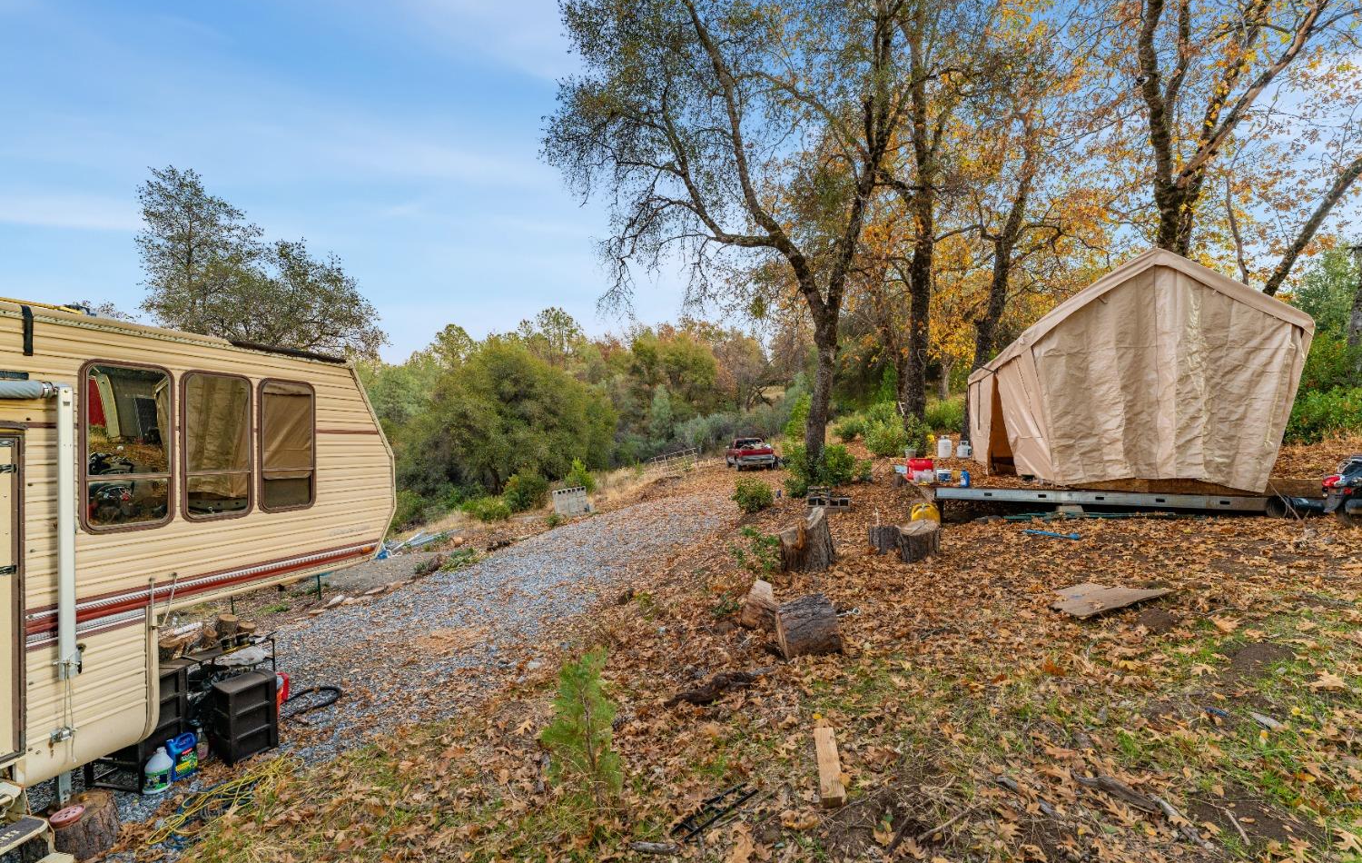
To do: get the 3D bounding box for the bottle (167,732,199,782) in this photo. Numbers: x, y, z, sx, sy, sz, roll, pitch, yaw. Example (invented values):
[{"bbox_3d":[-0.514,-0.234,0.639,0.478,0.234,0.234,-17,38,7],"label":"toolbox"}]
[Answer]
[{"bbox_3d":[-3.680,2.390,3.920,0.110,0.290,0.155,0,0,28],"label":"bottle"}]

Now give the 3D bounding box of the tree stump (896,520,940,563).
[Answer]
[{"bbox_3d":[2.742,1.260,6.120,0.460,0.420,0.440,0,0,24],"label":"tree stump"}]

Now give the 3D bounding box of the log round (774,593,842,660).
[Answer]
[{"bbox_3d":[0.920,1.405,3.830,0.385,0.370,0.370,-12,0,-6],"label":"log round"}]

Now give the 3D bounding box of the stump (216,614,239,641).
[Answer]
[{"bbox_3d":[-5.906,2.566,6.900,0.210,0.290,0.210,0,0,-37],"label":"stump"}]

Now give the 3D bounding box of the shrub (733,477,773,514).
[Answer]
[{"bbox_3d":[1.627,1.459,12.000,0.930,0.780,0.900,0,0,6],"label":"shrub"}]

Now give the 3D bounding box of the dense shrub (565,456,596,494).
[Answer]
[{"bbox_3d":[-4.462,1.984,23.500,1.280,1.650,1.250,0,0,-11],"label":"dense shrub"}]

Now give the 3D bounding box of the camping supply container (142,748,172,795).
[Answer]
[{"bbox_3d":[-3.595,2.312,3.640,0.148,0.292,0.148,0,0,39],"label":"camping supply container"}]

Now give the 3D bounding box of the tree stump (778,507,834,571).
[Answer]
[{"bbox_3d":[1.487,1.235,6.200,0.630,0.660,0.560,0,0,11],"label":"tree stump"}]

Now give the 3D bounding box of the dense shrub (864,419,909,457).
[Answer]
[{"bbox_3d":[6.520,0.190,16.800,1.400,1.180,1.300,0,0,21],"label":"dense shrub"}]

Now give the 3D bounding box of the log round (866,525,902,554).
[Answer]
[{"bbox_3d":[2.560,1.345,6.650,0.410,0.290,0.400,0,0,22],"label":"log round"}]

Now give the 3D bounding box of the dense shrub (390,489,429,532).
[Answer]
[{"bbox_3d":[-6.980,2.000,13.500,1.150,1.100,1.100,0,0,-27],"label":"dense shrub"}]

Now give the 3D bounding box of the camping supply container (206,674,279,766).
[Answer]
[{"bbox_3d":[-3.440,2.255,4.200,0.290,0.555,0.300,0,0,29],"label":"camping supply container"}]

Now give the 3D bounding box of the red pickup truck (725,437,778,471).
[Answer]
[{"bbox_3d":[3.980,1.280,30.200,1.930,1.760,5.300,-2,0,-3],"label":"red pickup truck"}]

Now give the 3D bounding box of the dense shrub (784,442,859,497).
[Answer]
[{"bbox_3d":[3.567,0.963,13.500,1.880,1.320,1.750,0,0,11],"label":"dense shrub"}]

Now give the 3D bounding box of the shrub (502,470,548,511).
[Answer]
[{"bbox_3d":[-4.650,1.790,15.800,1.360,1.240,1.300,0,0,-16],"label":"shrub"}]

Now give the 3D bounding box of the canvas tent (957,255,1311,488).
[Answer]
[{"bbox_3d":[7.500,-0.820,9.950,3.000,3.150,6.400,0,0,22],"label":"canvas tent"}]

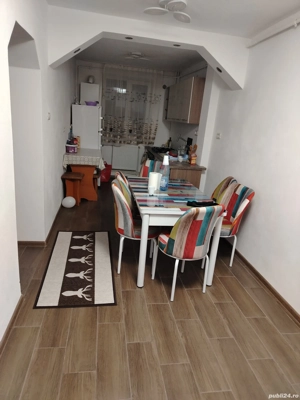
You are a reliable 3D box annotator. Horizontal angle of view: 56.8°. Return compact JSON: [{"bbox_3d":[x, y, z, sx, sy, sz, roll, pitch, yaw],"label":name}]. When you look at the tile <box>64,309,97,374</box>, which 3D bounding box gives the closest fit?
[{"bbox_3d":[-0.475,0.964,1.974,0.200,0.010,0.600,2,18,-10],"label":"tile"}]

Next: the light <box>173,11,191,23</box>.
[{"bbox_3d":[0.299,-1.693,2.570,0.190,0.060,0.190,2,18,-10],"label":"light"}]

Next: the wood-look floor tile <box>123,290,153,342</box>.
[{"bbox_3d":[-0.110,0.918,2.233,0.200,0.010,0.600,2,18,-10],"label":"wood-look floor tile"}]

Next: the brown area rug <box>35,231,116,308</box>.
[{"bbox_3d":[-0.720,0.635,2.906,0.650,0.010,1.445,2,18,-11],"label":"brown area rug"}]

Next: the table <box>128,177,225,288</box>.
[{"bbox_3d":[0.199,0.291,3.008,0.765,0.770,1.120,2,18,-10],"label":"table"}]

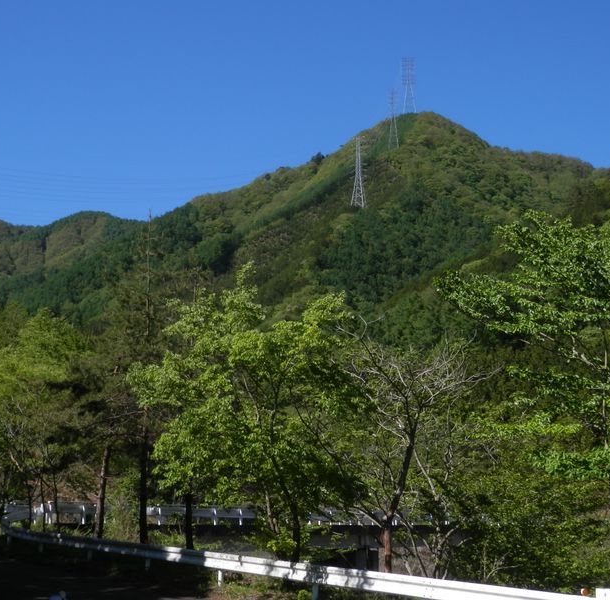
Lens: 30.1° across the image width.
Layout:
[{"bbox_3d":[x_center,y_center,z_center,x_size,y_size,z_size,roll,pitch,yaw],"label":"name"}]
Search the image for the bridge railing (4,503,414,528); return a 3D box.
[{"bbox_3d":[-2.700,9.725,52.103,0.600,0.850,28.000,-7,-12,35],"label":"bridge railing"}]

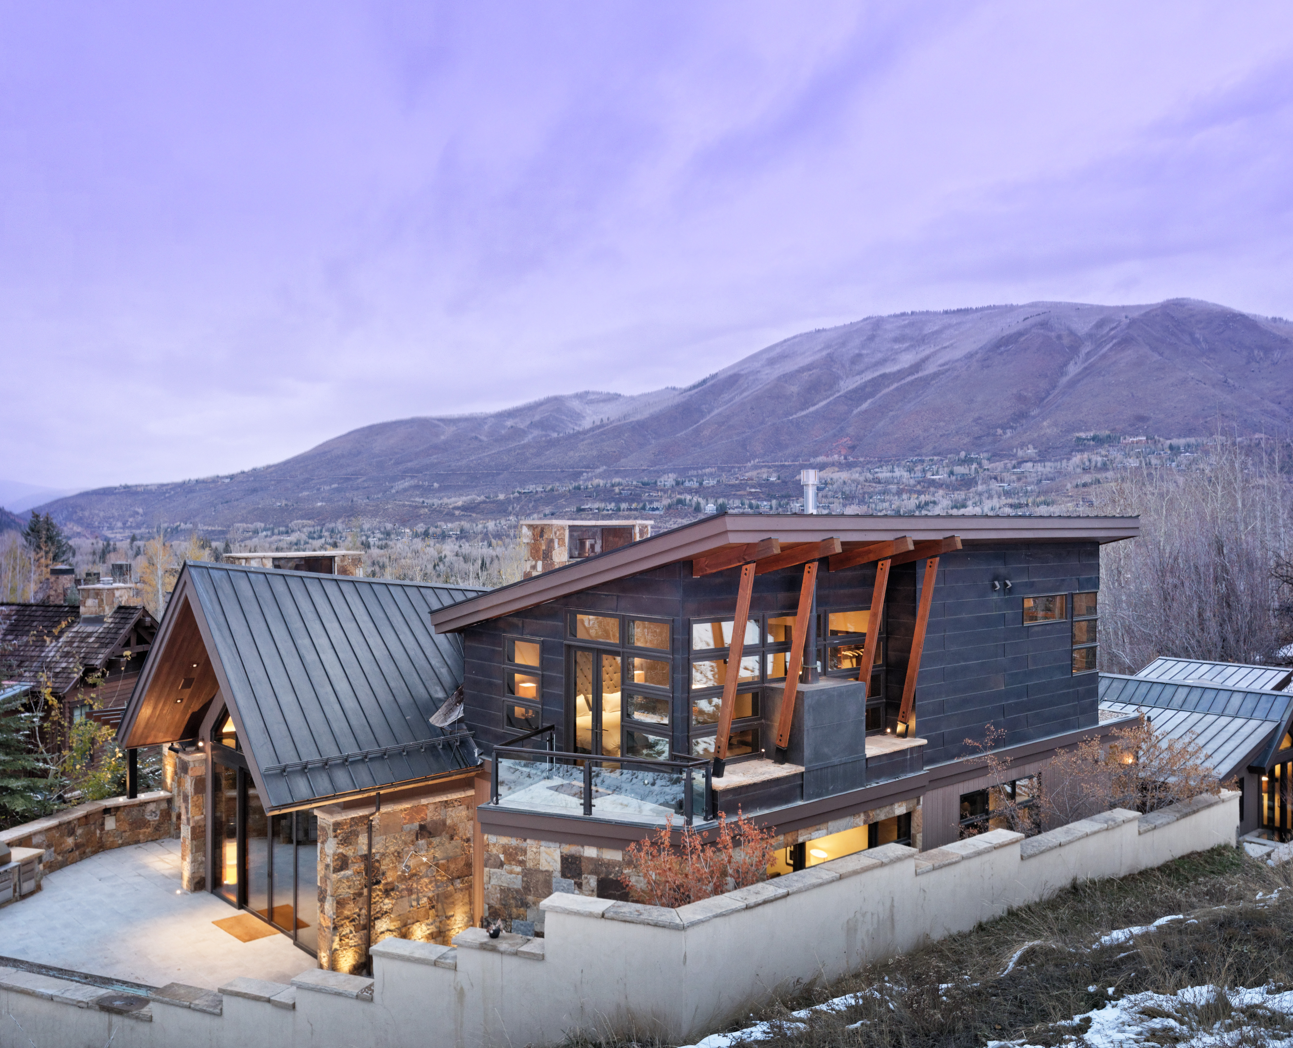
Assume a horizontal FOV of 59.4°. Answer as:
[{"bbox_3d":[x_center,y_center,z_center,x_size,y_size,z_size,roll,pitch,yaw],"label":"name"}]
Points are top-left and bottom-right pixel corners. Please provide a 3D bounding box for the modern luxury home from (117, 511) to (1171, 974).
[{"bbox_3d":[0.190,3.950,25.700,19.000,8.300,14.900,0,0,-42],"label":"modern luxury home"}]

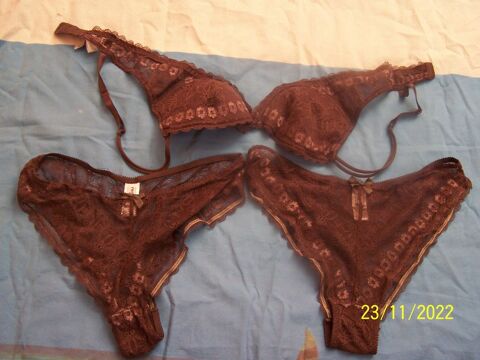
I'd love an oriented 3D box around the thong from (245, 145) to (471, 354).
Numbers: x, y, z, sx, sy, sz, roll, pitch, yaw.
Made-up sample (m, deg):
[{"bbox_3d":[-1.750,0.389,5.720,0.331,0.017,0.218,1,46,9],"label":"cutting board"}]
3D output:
[{"bbox_3d":[0.165,0.081,0.704,0.319,0.030,0.294,3,60,1],"label":"thong"}]

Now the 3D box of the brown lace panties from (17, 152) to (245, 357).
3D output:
[{"bbox_3d":[-0.153,0.085,0.701,0.320,0.030,0.291,0,60,0],"label":"brown lace panties"}]

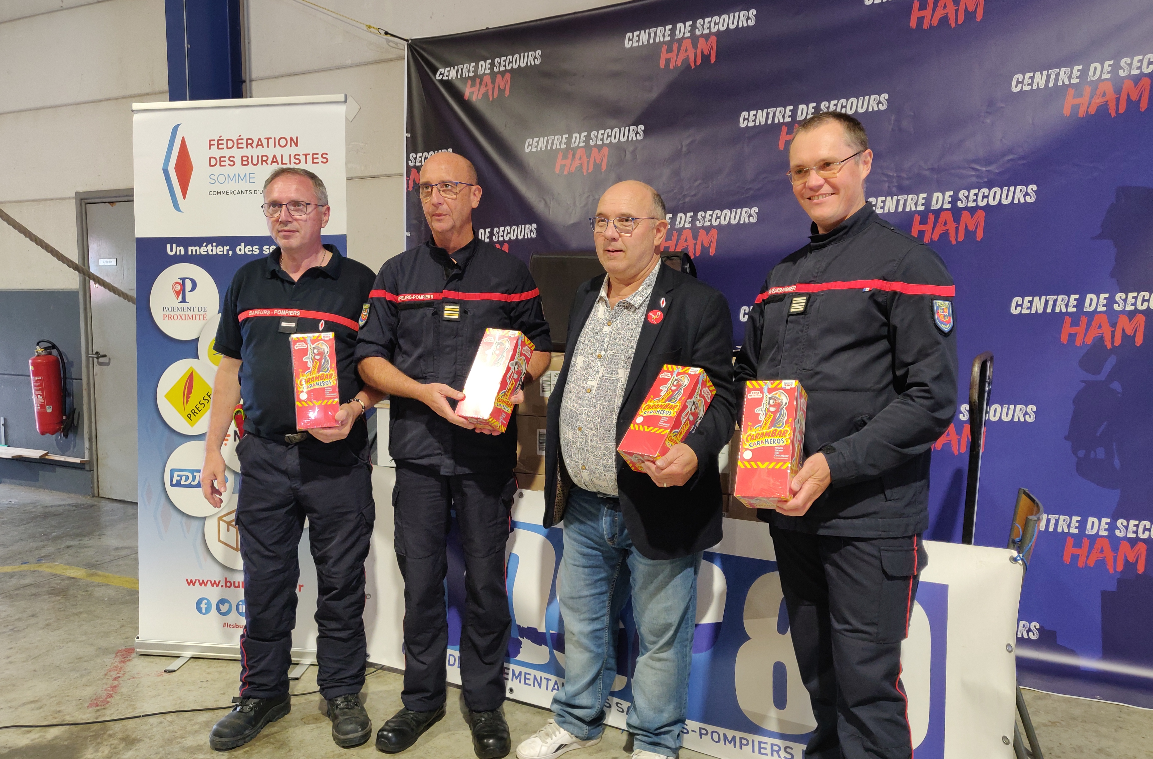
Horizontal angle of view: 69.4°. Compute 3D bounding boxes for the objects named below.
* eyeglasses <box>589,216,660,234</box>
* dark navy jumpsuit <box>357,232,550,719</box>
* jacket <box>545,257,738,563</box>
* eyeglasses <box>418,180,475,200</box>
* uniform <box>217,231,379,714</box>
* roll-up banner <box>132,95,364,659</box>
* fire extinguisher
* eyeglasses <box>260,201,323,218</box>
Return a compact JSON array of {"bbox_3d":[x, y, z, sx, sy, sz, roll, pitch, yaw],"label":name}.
[{"bbox_3d":[0.137,-0.414,2.223,0.142,0.046,0.145,8,14,37],"label":"eyeglasses"},{"bbox_3d":[-0.368,0.312,2.499,0.570,1.470,0.400,0,4,-3],"label":"dark navy jumpsuit"},{"bbox_3d":[0.165,0.072,2.281,0.560,0.810,0.420,2,5,31],"label":"jacket"},{"bbox_3d":[-0.370,-0.547,2.456,0.142,0.046,0.145,1,7,19],"label":"eyeglasses"},{"bbox_3d":[-0.845,0.310,2.529,0.500,1.430,0.360,0,4,-5],"label":"uniform"},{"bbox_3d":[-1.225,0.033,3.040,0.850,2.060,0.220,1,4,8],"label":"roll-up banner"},{"bbox_3d":[-3.816,0.065,6.040,0.270,0.680,0.210,1,4,20],"label":"fire extinguisher"},{"bbox_3d":[-0.820,-0.489,2.433,0.142,0.045,0.145,-2,8,5],"label":"eyeglasses"}]

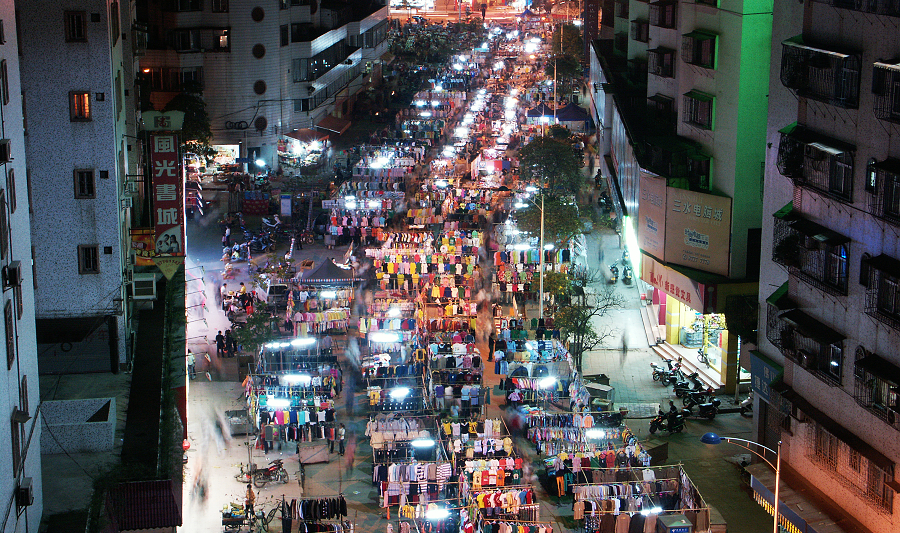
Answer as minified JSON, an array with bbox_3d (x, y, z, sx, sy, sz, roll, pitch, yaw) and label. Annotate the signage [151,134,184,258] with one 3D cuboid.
[{"bbox_3d":[-12.268,-3.083,73.389,1.320,5.500,0.350,-2,14,-8],"label":"signage"}]

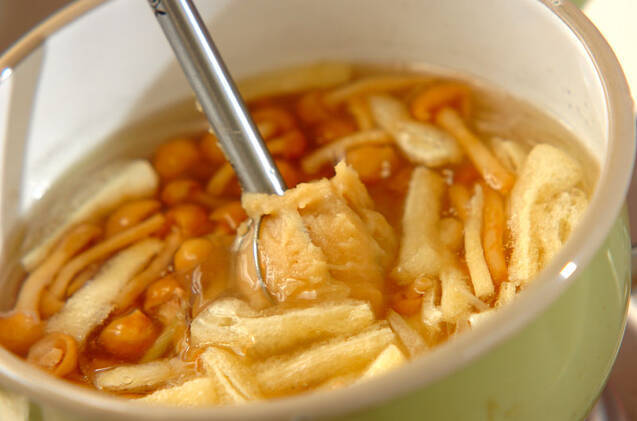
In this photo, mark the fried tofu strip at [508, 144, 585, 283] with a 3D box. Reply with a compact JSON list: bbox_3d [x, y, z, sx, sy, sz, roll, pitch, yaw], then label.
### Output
[{"bbox_3d":[0.060,0.002,1.079,0.017,0.010,0.042,-1,43,13],"label":"fried tofu strip"}]

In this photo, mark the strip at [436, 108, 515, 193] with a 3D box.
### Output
[{"bbox_3d":[0.042,-0.016,1.106,0.005,0.005,0.035,-27,43,-14],"label":"strip"}]

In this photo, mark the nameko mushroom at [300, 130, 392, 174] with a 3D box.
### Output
[{"bbox_3d":[0.008,-0.015,1.110,0.027,0.007,0.009,-23,42,-10],"label":"nameko mushroom"}]

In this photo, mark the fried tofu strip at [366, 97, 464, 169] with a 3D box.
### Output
[{"bbox_3d":[0.026,-0.022,1.118,0.011,0.006,0.029,-34,46,-21],"label":"fried tofu strip"}]

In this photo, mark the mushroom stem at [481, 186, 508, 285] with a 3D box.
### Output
[{"bbox_3d":[0.047,0.007,1.095,0.005,0.004,0.034,-9,41,6],"label":"mushroom stem"}]

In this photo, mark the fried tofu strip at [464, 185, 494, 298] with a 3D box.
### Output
[{"bbox_3d":[0.043,0.008,1.081,0.004,0.006,0.039,-9,42,5],"label":"fried tofu strip"}]

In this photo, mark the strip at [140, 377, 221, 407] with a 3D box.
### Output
[{"bbox_3d":[-0.036,0.050,1.051,0.021,0.007,0.012,-16,42,-3],"label":"strip"}]

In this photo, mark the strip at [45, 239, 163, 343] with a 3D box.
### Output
[{"bbox_3d":[-0.057,0.021,1.093,0.009,0.006,0.036,25,54,35],"label":"strip"}]

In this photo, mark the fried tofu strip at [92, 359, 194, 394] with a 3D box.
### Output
[{"bbox_3d":[-0.046,0.043,1.078,0.025,0.004,0.007,-8,41,7],"label":"fried tofu strip"}]

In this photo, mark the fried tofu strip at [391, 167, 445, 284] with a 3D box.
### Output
[{"bbox_3d":[0.027,0.004,1.105,0.009,0.006,0.041,-3,42,13],"label":"fried tofu strip"}]

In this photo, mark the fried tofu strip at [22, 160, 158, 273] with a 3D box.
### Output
[{"bbox_3d":[-0.063,0.002,1.135,0.043,0.005,0.009,-37,46,-24],"label":"fried tofu strip"}]

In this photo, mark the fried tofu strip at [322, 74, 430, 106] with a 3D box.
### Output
[{"bbox_3d":[0.017,-0.033,1.150,0.029,0.004,0.004,-10,41,5],"label":"fried tofu strip"}]

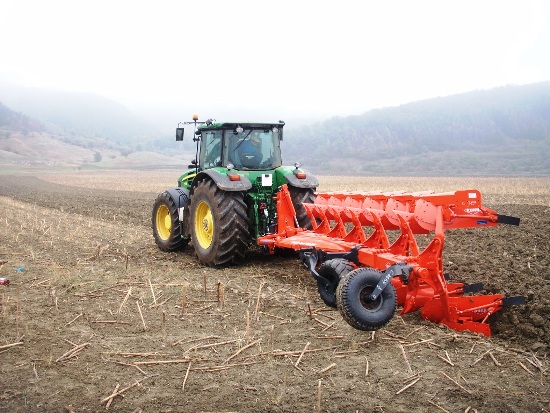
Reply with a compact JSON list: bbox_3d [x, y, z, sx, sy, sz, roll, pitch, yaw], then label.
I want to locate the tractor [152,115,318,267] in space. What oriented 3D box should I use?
[{"bbox_3d":[-1.170,-0.420,14.540,2.600,3.300,4.950,-2,3,-29],"label":"tractor"}]

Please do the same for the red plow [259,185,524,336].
[{"bbox_3d":[1.100,0.470,9.450,2.050,1.720,6.500,0,2,-12],"label":"red plow"}]

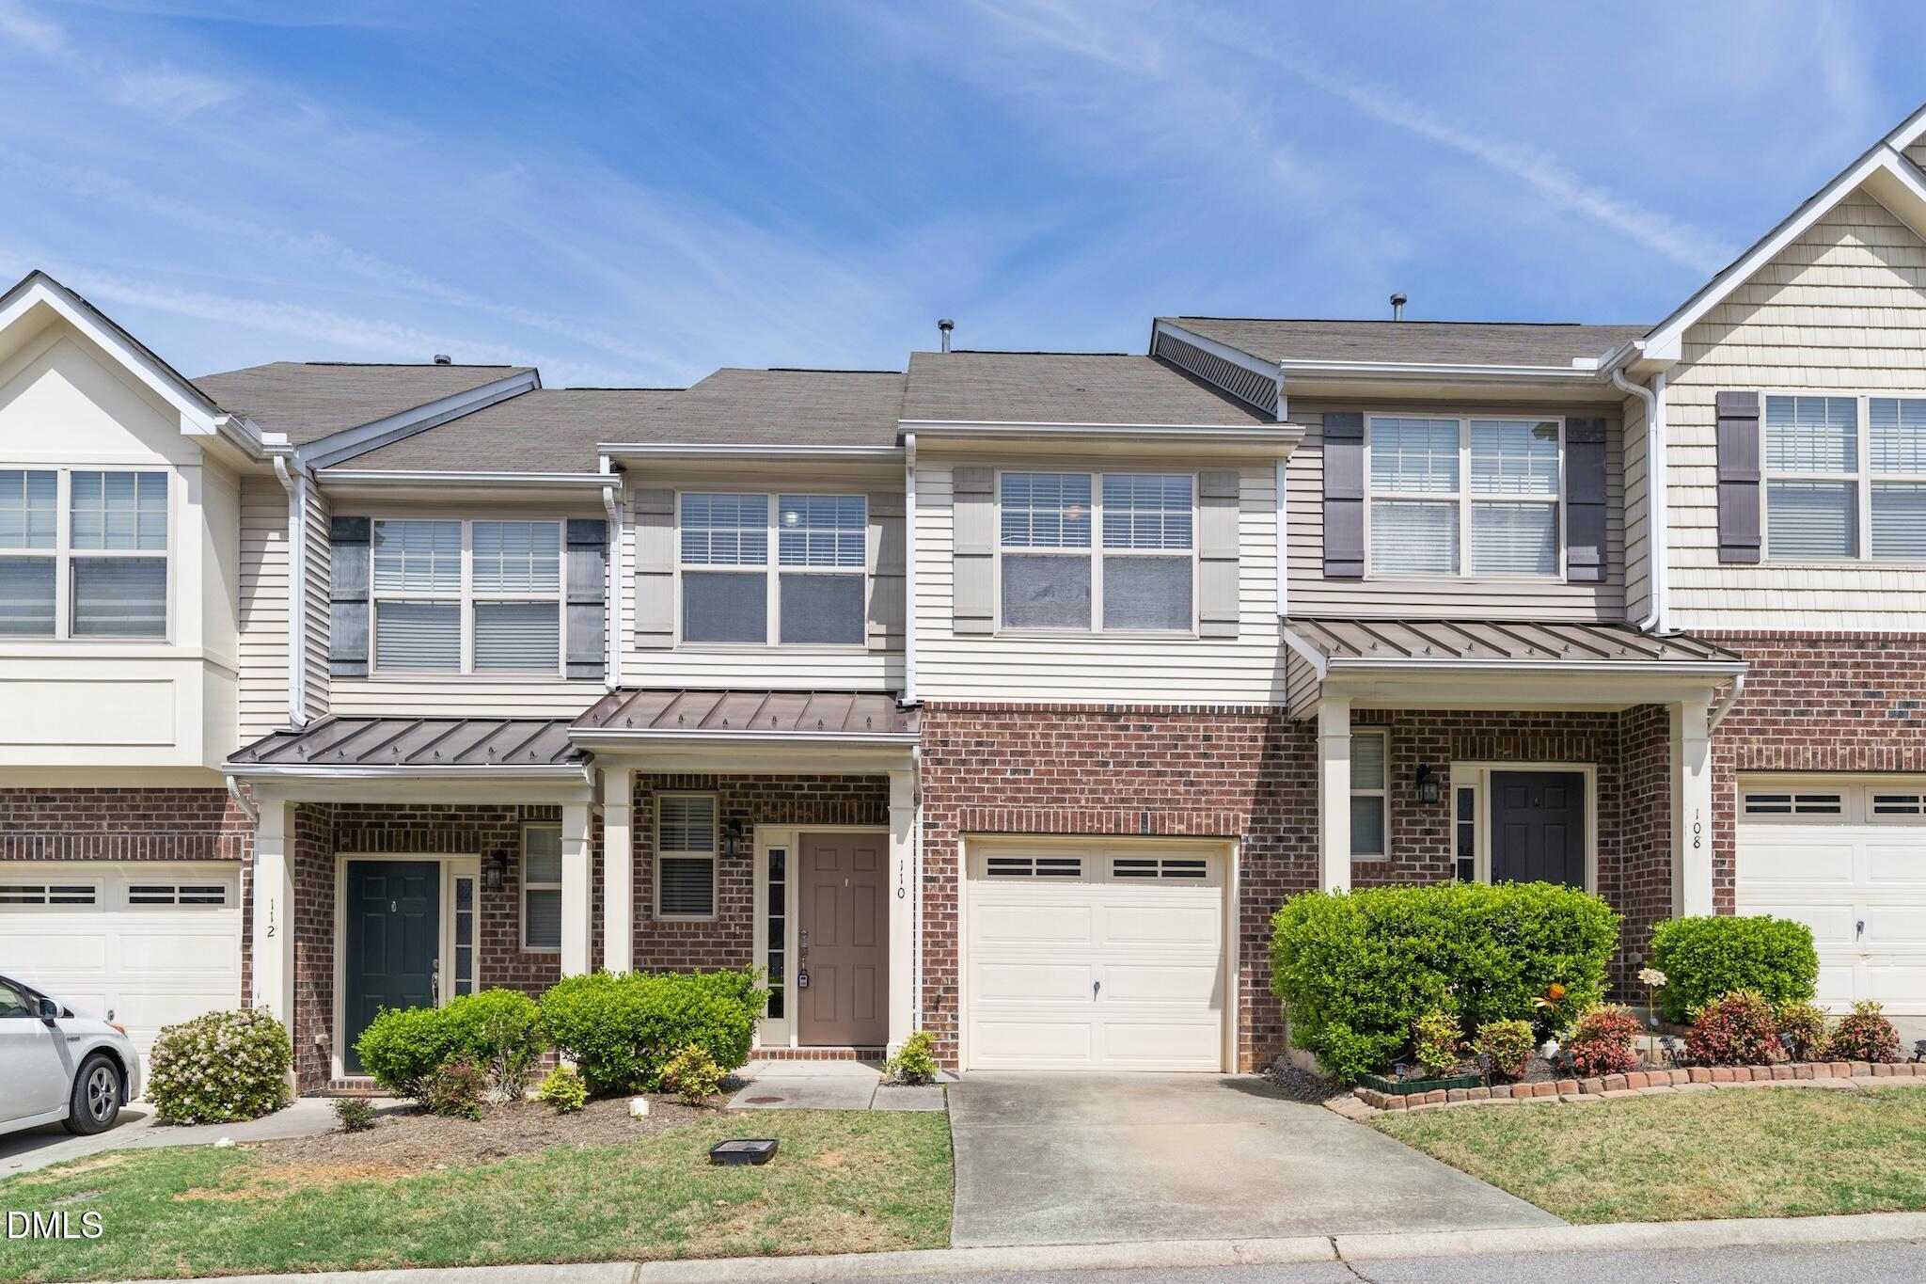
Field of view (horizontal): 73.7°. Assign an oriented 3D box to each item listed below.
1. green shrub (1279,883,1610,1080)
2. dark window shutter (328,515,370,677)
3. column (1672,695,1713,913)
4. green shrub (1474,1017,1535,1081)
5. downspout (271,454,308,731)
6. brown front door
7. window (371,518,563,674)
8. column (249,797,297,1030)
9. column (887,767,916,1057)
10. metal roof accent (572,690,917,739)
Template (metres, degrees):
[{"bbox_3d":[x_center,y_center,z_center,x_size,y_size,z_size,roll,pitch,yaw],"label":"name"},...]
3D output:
[{"bbox_3d":[3.761,2.615,10.043,2.600,1.430,1.100,0,-1,-2],"label":"green shrub"},{"bbox_3d":[-5.666,-0.422,11.885,0.365,1.482,0.050,0,-1,-2],"label":"dark window shutter"},{"bbox_3d":[6.176,1.795,10.908,0.230,2.600,0.230,0,-1,-1],"label":"column"},{"bbox_3d":[3.623,2.728,8.600,0.410,0.400,0.400,0,-1,-1],"label":"green shrub"},{"bbox_3d":[-5.825,-0.417,11.164,0.182,2.387,0.380,0,-1,-2],"label":"downspout"},{"bbox_3d":[-1.106,2.809,12.100,0.890,2.000,0.070,0,-1,-1],"label":"brown front door"},{"bbox_3d":[-4.606,-0.428,11.933,1.789,1.442,0.120,0,-1,-2],"label":"window"},{"bbox_3d":[-5.775,2.620,10.797,0.240,2.572,0.240,0,-1,-2],"label":"column"},{"bbox_3d":[-0.517,2.371,10.900,0.240,2.550,0.240,0,-1,-1],"label":"column"},{"bbox_3d":[-1.810,0.630,11.250,2.850,0.380,1.500,0,-1,-1],"label":"metal roof accent"}]

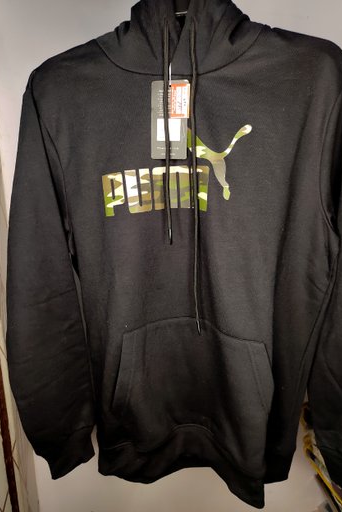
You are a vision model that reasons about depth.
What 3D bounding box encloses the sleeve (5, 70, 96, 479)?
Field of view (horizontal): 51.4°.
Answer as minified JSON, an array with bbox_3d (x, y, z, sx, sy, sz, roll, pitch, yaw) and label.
[{"bbox_3d":[-0.200,0.078,0.568,0.140,0.660,0.130,1,15,0],"label":"sleeve"}]

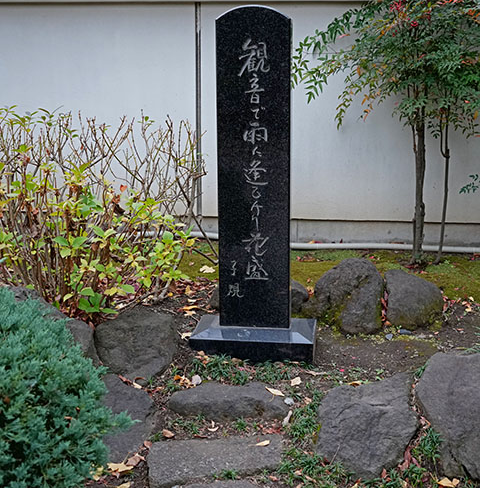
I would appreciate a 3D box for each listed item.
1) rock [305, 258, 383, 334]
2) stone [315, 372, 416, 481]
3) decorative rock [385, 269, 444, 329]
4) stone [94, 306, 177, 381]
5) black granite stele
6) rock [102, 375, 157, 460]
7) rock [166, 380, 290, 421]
[{"bbox_3d":[0.558,0.266,3.987,0.410,0.330,0.380,1,12,5],"label":"rock"},{"bbox_3d":[0.502,0.734,2.983,0.390,0.210,0.480,1,12,5],"label":"stone"},{"bbox_3d":[0.956,0.279,4.052,0.310,0.260,0.310,-1,12,0],"label":"decorative rock"},{"bbox_3d":[-0.506,0.476,3.580,0.400,0.220,0.450,-1,12,0],"label":"stone"},{"bbox_3d":[0.070,-0.268,3.469,0.576,1.600,0.360,1,12,7],"label":"black granite stele"},{"bbox_3d":[-0.501,0.732,3.104,0.320,0.150,0.460,-1,12,0],"label":"rock"},{"bbox_3d":[-0.049,0.669,3.163,0.490,0.110,0.260,1,12,5],"label":"rock"}]

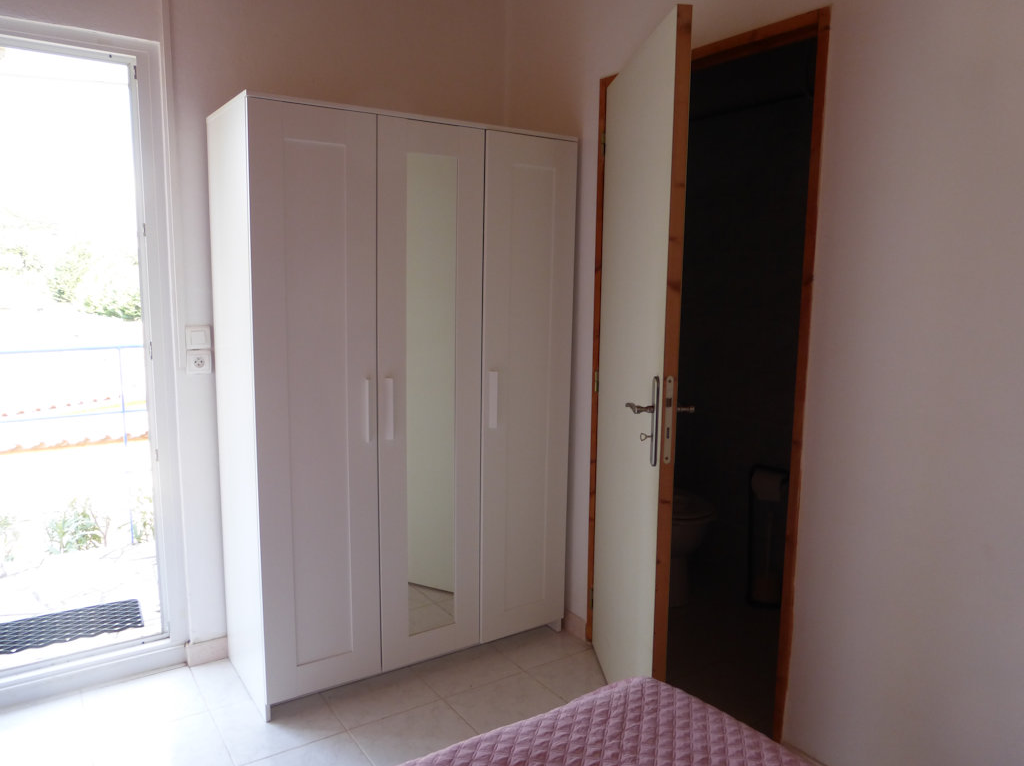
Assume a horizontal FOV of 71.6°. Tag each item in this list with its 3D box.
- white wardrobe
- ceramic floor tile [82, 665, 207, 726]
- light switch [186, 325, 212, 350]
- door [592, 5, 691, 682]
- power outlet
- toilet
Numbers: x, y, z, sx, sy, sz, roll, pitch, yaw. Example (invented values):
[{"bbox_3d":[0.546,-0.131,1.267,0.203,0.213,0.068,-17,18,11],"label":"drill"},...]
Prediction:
[{"bbox_3d":[-0.405,0.057,2.614,1.170,1.900,0.500,-4,9,-34],"label":"white wardrobe"},{"bbox_3d":[-1.192,1.046,2.312,0.330,0.010,0.330,-4,9,-34],"label":"ceramic floor tile"},{"bbox_3d":[-1.073,-0.155,2.424,0.080,0.080,0.030,-4,9,-34],"label":"light switch"},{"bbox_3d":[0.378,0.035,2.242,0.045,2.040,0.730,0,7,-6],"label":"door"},{"bbox_3d":[-1.075,-0.073,2.434,0.080,0.080,0.030,-4,9,-34],"label":"power outlet"},{"bbox_3d":[0.632,0.555,3.268,0.370,0.780,0.660,-4,9,-34],"label":"toilet"}]

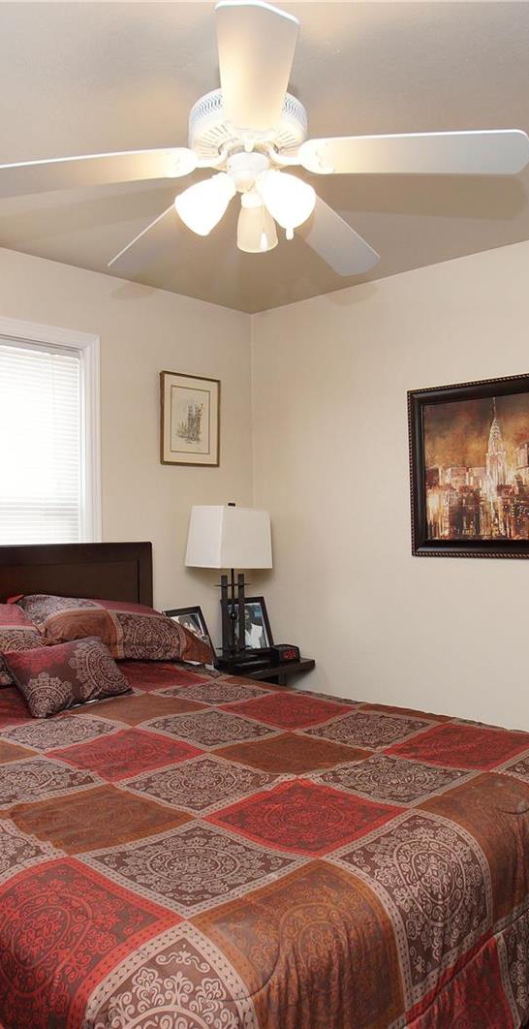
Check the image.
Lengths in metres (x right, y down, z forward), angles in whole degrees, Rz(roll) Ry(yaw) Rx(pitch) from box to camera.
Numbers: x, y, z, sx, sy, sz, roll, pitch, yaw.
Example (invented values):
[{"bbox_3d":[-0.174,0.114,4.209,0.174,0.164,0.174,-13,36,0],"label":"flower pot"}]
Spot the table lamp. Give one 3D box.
[{"bbox_3d":[-0.168,0.353,3.453,0.240,0.810,0.370,0,1,43],"label":"table lamp"}]

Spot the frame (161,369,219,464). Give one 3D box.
[{"bbox_3d":[-0.385,-0.484,3.573,0.020,0.461,0.402,0,1,43],"label":"frame"}]

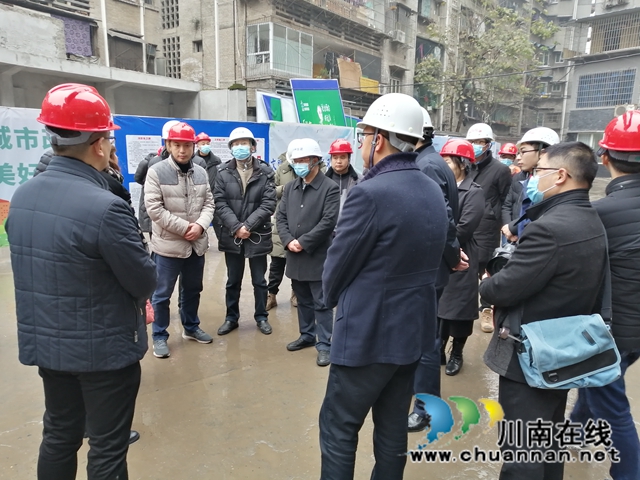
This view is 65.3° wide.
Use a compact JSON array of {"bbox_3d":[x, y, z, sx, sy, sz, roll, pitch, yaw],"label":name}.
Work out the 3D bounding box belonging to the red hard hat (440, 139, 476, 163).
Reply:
[{"bbox_3d":[1.021,-0.662,3.620,0.277,0.152,0.220,11,8,-14],"label":"red hard hat"}]

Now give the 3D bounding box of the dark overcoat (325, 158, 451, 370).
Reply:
[{"bbox_3d":[0.284,0.063,2.130,0.380,0.860,0.540,12,17,43],"label":"dark overcoat"}]

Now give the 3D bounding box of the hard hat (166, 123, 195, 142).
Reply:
[{"bbox_3d":[-1.073,-0.836,3.880,0.220,0.152,0.277,-5,12,-27],"label":"hard hat"}]

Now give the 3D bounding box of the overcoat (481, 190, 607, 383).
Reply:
[{"bbox_3d":[0.869,0.150,1.950,0.420,0.740,0.530,11,15,44],"label":"overcoat"}]

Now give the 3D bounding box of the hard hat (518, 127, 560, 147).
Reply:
[{"bbox_3d":[1.416,-0.658,3.220,0.280,0.155,0.220,4,12,-9],"label":"hard hat"}]

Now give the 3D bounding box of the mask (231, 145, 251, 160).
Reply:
[{"bbox_3d":[-0.641,-0.710,4.050,0.145,0.115,0.080,3,8,8],"label":"mask"}]

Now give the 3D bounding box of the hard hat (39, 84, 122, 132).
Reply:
[{"bbox_3d":[-0.816,-0.455,1.700,0.220,0.152,0.277,7,9,30],"label":"hard hat"}]

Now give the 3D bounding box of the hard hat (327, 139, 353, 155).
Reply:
[{"bbox_3d":[0.181,-0.801,4.300,0.215,0.150,0.270,3,12,8],"label":"hard hat"}]

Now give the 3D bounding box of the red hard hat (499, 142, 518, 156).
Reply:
[{"bbox_3d":[2.367,-1.139,6.250,0.220,0.152,0.277,7,12,30],"label":"red hard hat"}]

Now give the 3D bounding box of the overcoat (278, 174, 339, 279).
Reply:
[{"bbox_3d":[-0.084,-0.100,3.805,0.500,0.840,0.340,7,13,25],"label":"overcoat"}]

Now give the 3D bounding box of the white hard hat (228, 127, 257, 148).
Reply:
[{"bbox_3d":[-0.648,-0.873,4.200,0.220,0.152,0.277,0,-4,-1],"label":"white hard hat"}]

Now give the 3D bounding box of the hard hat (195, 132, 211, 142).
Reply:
[{"bbox_3d":[-1.628,-1.422,6.950,0.220,0.152,0.277,-8,13,-38],"label":"hard hat"}]

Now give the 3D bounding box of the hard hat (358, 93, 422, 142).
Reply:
[{"bbox_3d":[0.289,-0.500,2.020,0.280,0.160,0.220,18,18,25],"label":"hard hat"}]

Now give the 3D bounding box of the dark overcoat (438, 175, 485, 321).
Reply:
[{"bbox_3d":[1.001,0.038,3.636,0.340,1.070,0.460,-3,13,-20],"label":"dark overcoat"}]

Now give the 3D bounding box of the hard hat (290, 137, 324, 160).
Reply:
[{"bbox_3d":[-0.095,-0.658,3.630,0.220,0.155,0.280,9,21,33],"label":"hard hat"}]

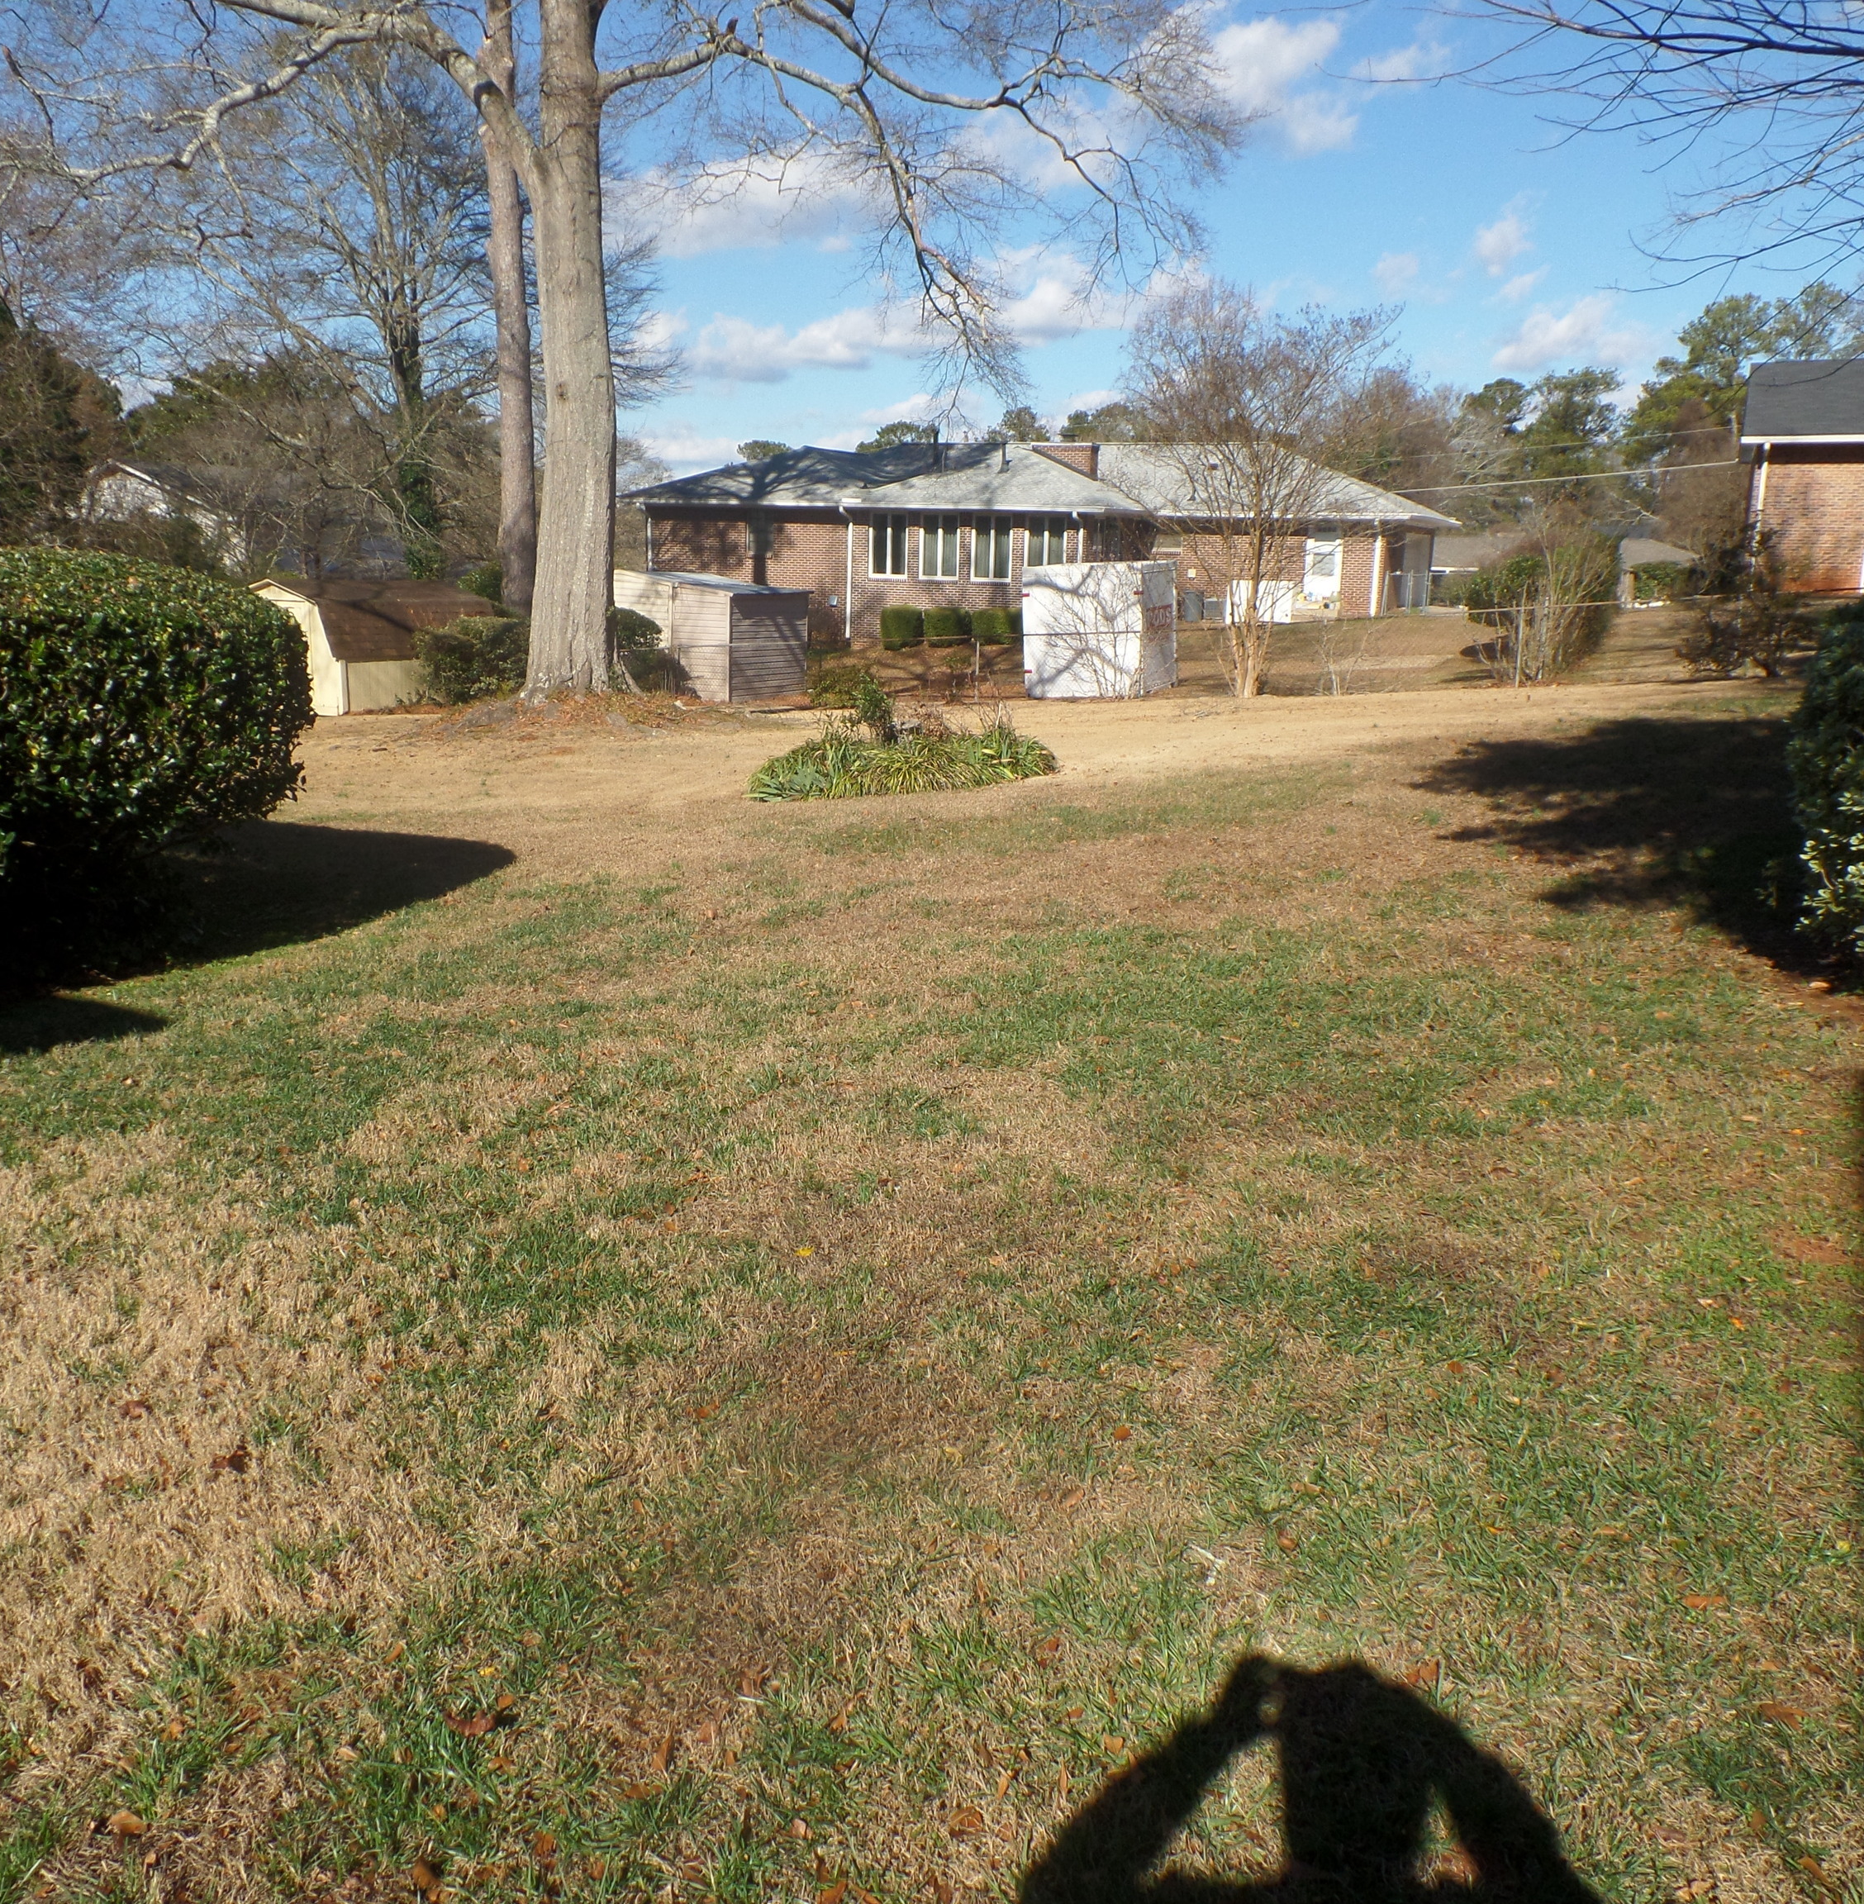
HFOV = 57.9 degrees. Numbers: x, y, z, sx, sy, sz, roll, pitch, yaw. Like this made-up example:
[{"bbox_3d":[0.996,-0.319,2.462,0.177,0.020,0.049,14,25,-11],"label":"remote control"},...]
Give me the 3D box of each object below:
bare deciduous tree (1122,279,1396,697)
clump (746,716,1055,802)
[{"bbox_3d":[5.125,-7.291,27.000,4.293,6.350,4.293,4,12,10],"label":"bare deciduous tree"},{"bbox_3d":[-0.289,-1.903,16.100,2.947,0.616,2.800,1,12,-1],"label":"clump"}]

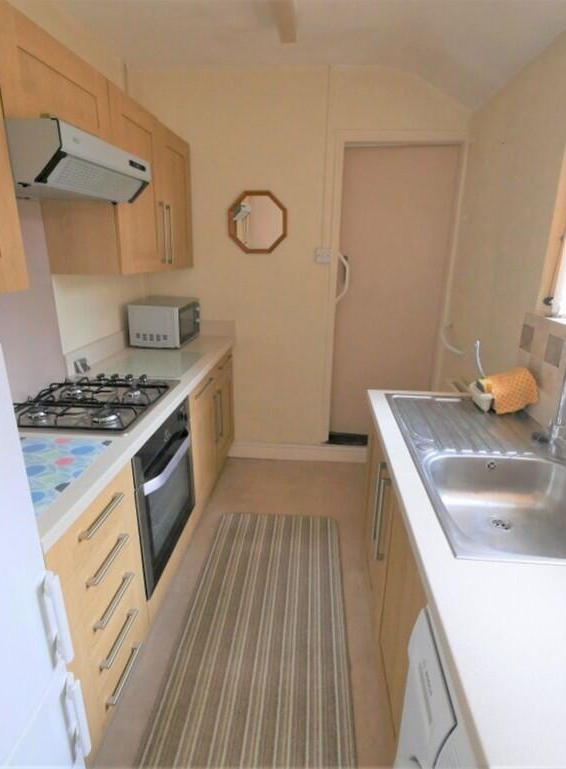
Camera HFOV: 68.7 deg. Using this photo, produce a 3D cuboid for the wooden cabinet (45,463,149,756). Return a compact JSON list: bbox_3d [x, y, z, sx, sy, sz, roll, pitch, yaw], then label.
[{"bbox_3d":[-0.776,0.658,1.212,0.560,0.810,0.475,2,18,4],"label":"wooden cabinet"}]

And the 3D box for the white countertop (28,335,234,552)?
[{"bbox_3d":[-0.703,0.009,1.833,0.590,0.040,2.120,2,18,4],"label":"white countertop"}]

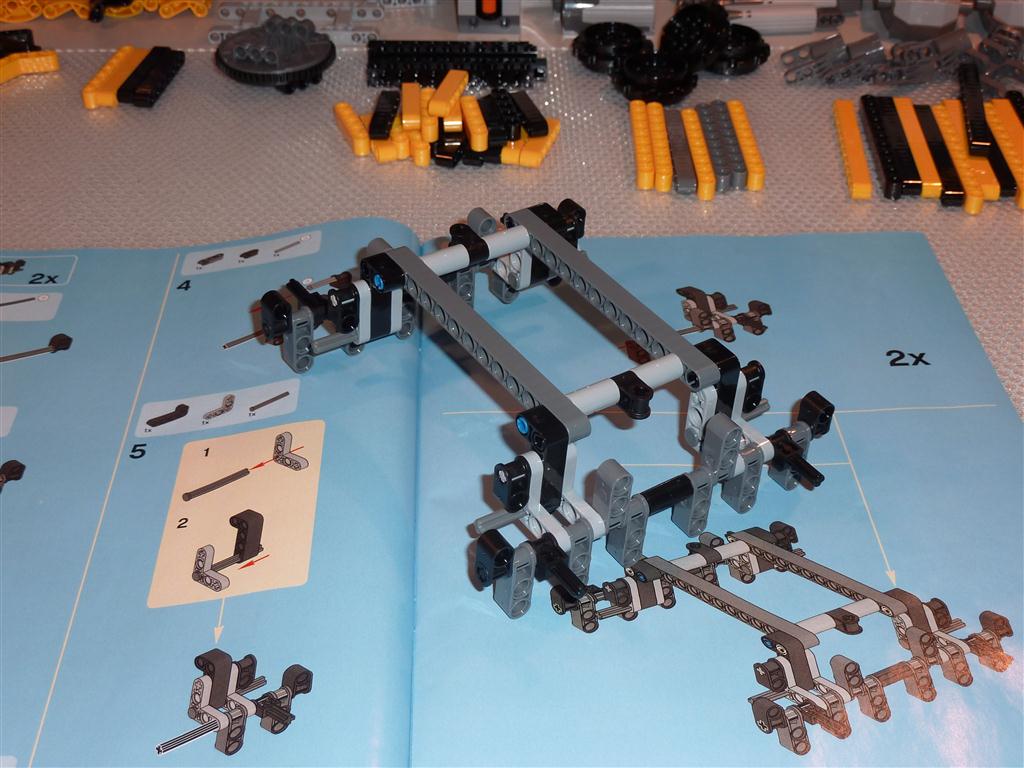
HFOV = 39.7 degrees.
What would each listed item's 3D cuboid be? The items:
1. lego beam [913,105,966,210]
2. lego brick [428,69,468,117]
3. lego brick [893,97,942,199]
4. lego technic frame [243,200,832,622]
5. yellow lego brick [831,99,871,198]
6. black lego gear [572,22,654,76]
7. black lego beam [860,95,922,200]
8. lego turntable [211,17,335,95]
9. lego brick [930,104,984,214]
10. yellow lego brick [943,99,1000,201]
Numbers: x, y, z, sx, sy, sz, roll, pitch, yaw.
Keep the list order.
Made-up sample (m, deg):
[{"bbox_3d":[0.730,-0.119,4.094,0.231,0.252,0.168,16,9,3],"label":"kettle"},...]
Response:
[{"bbox_3d":[0.187,-0.102,0.627,0.008,0.007,0.088,2,37,4],"label":"lego beam"},{"bbox_3d":[-0.027,-0.133,0.645,0.008,0.007,0.040,6,34,10],"label":"lego brick"},{"bbox_3d":[0.180,-0.106,0.633,0.008,0.007,0.088,2,37,4],"label":"lego brick"},{"bbox_3d":[0.008,-0.005,0.451,0.129,0.048,0.168,-20,45,-28],"label":"lego technic frame"},{"bbox_3d":[0.152,-0.106,0.634,0.008,0.007,0.088,2,37,5],"label":"yellow lego brick"},{"bbox_3d":[0.049,-0.166,0.702,0.040,0.015,0.040,-1,37,0],"label":"black lego gear"},{"bbox_3d":[0.169,-0.107,0.634,0.015,0.008,0.089,2,37,4],"label":"black lego beam"},{"bbox_3d":[-0.115,-0.161,0.688,0.059,0.024,0.059,-1,37,1],"label":"lego turntable"},{"bbox_3d":[0.195,-0.100,0.625,0.007,0.008,0.088,2,37,4],"label":"lego brick"},{"bbox_3d":[0.203,-0.106,0.632,0.008,0.007,0.088,1,37,3],"label":"yellow lego brick"}]

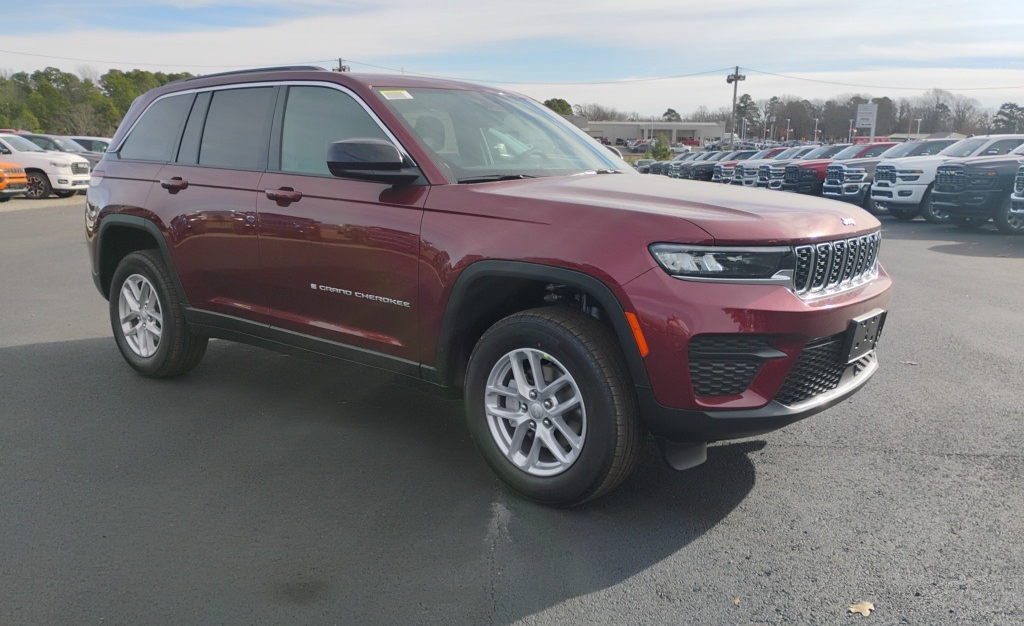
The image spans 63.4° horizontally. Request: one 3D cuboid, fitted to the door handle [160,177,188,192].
[{"bbox_3d":[-1.866,-0.705,4.579,0.250,0.070,0.060,9,13,38],"label":"door handle"}]

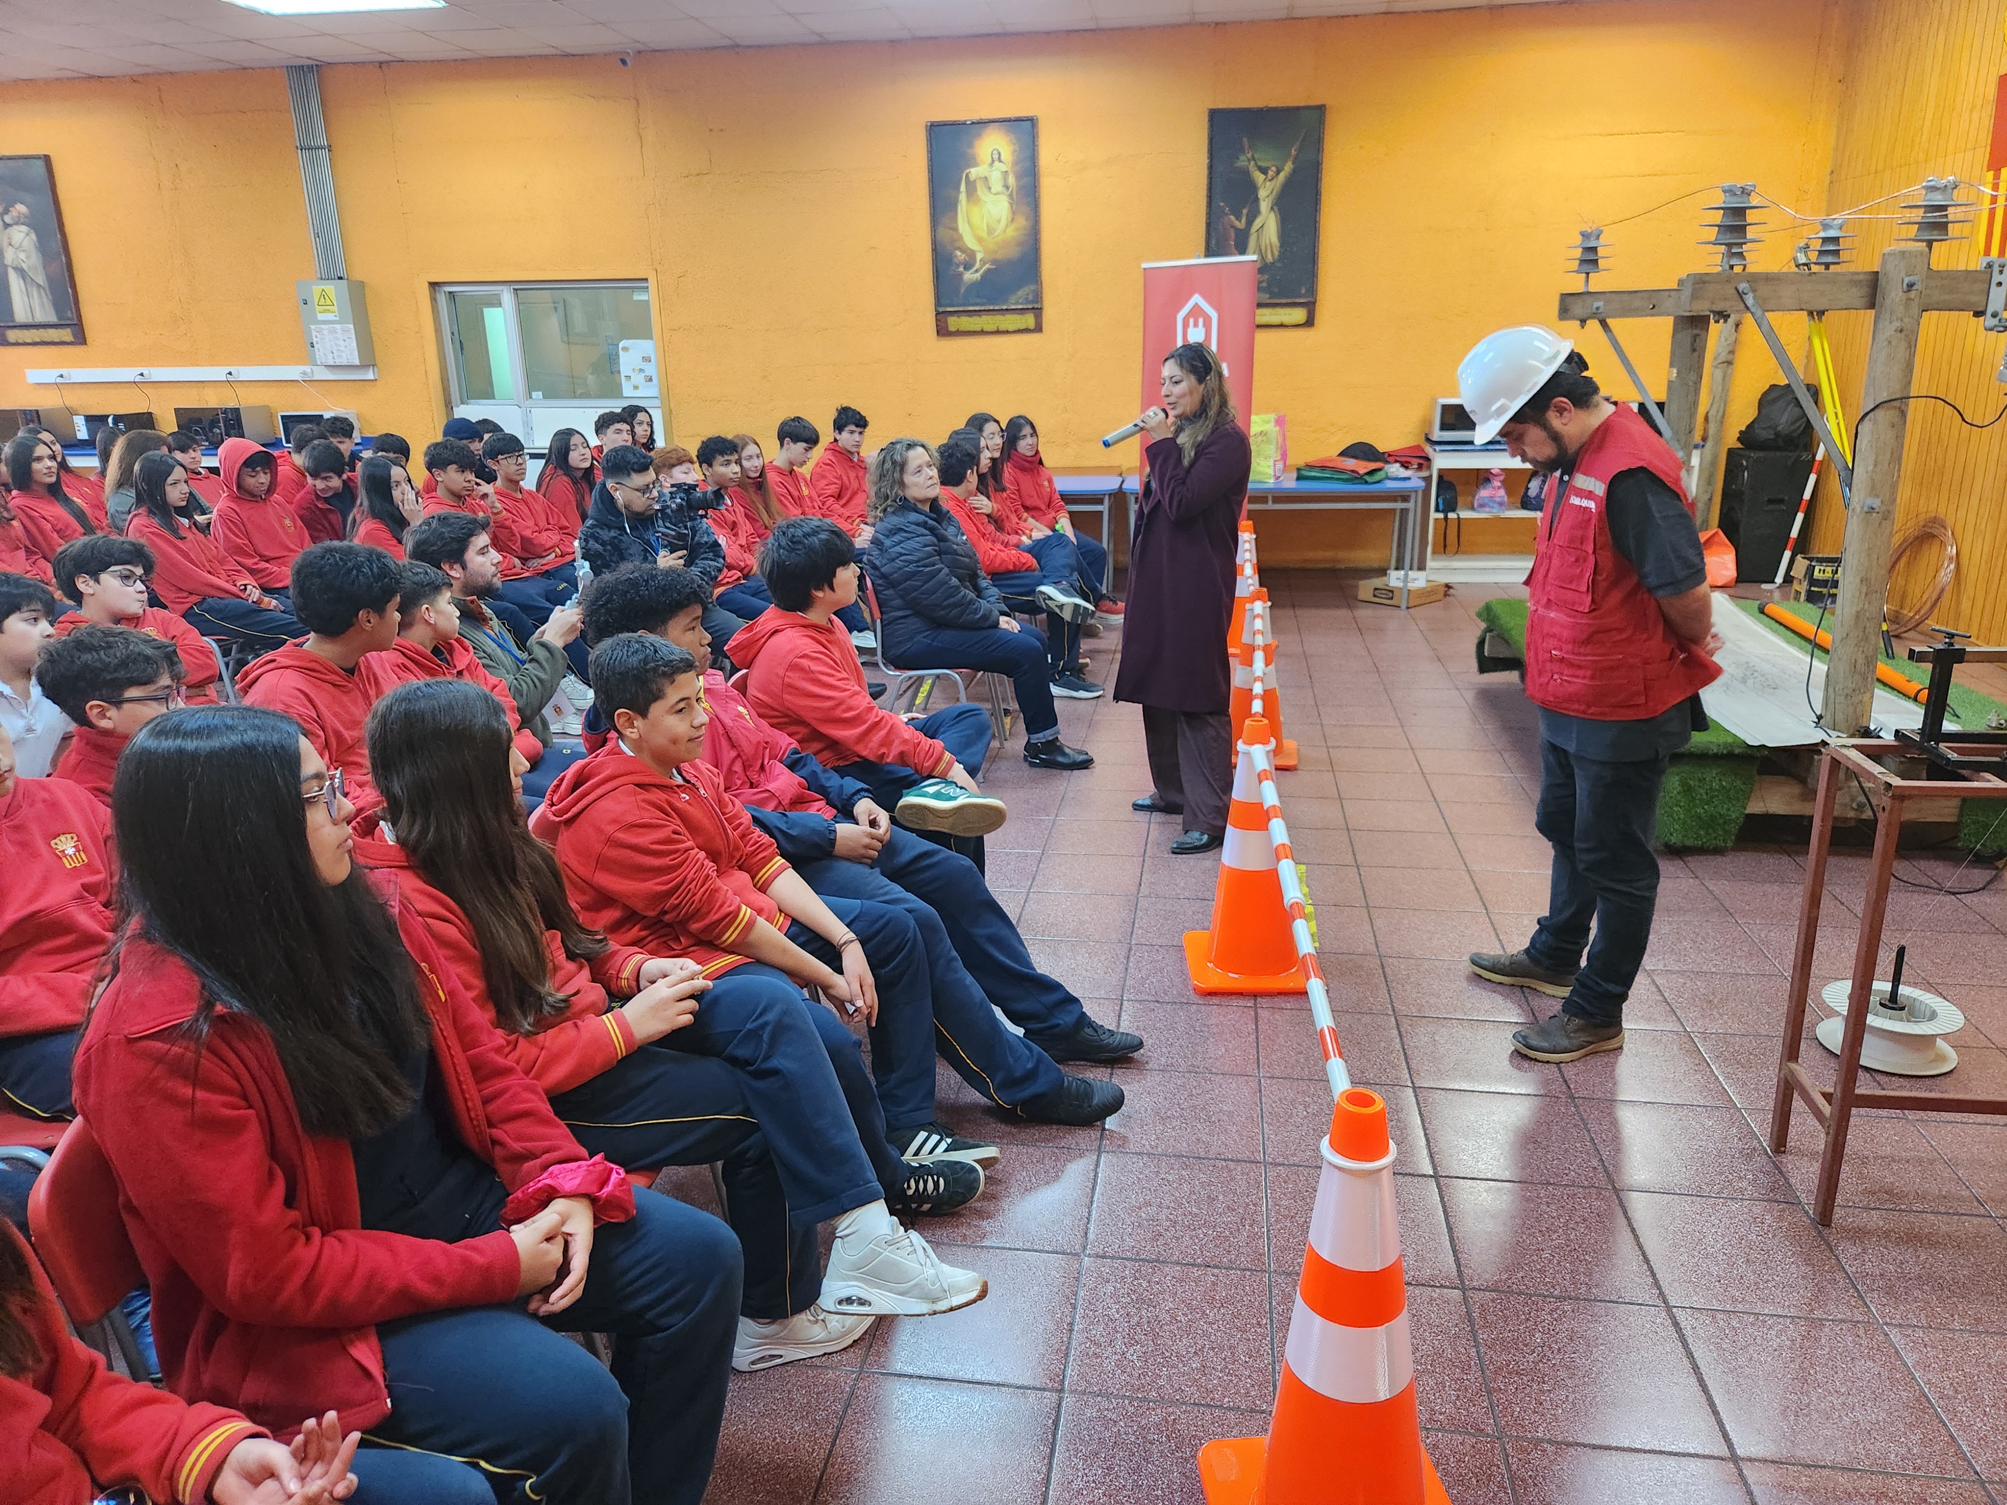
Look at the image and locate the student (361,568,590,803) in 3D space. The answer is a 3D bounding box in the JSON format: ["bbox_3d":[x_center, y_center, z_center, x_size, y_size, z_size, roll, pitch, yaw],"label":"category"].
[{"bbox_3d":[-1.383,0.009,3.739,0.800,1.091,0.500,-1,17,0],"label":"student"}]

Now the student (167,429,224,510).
[{"bbox_3d":[-4.457,-1.198,7.688,0.820,1.260,0.500,4,18,17],"label":"student"}]

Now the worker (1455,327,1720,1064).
[{"bbox_3d":[1.344,-0.130,3.137,0.600,1.665,0.520,1,18,9],"label":"worker"}]

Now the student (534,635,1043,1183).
[{"bbox_3d":[-0.430,0.341,2.538,0.840,1.140,0.520,1,17,7],"label":"student"}]

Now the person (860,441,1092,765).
[{"bbox_3d":[-0.095,-0.556,5.256,0.880,1.270,0.560,2,18,12],"label":"person"}]

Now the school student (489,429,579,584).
[{"bbox_3d":[-2.282,-0.990,6.791,0.800,1.246,0.500,3,17,13],"label":"school student"}]

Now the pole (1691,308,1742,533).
[{"bbox_3d":[4.214,-1.762,7.882,0.110,1.800,0.110,1,18,9],"label":"pole"}]

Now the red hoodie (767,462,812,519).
[{"bbox_3d":[-0.987,-1.218,6.891,0.480,0.620,0.480,3,17,14],"label":"red hoodie"}]

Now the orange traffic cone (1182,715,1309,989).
[{"bbox_3d":[0.651,0.251,3.521,0.300,0.699,0.300,-1,17,1],"label":"orange traffic cone"}]

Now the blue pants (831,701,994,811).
[{"bbox_3d":[-0.275,0.162,3.836,0.720,0.640,0.520,1,18,9],"label":"blue pants"}]

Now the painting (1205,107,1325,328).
[{"bbox_3d":[1.754,-3.592,8.999,0.765,1.386,0.050,1,18,9],"label":"painting"}]

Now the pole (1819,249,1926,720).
[{"bbox_3d":[2.662,-0.651,4.083,0.142,1.684,0.142,-1,17,10],"label":"pole"}]

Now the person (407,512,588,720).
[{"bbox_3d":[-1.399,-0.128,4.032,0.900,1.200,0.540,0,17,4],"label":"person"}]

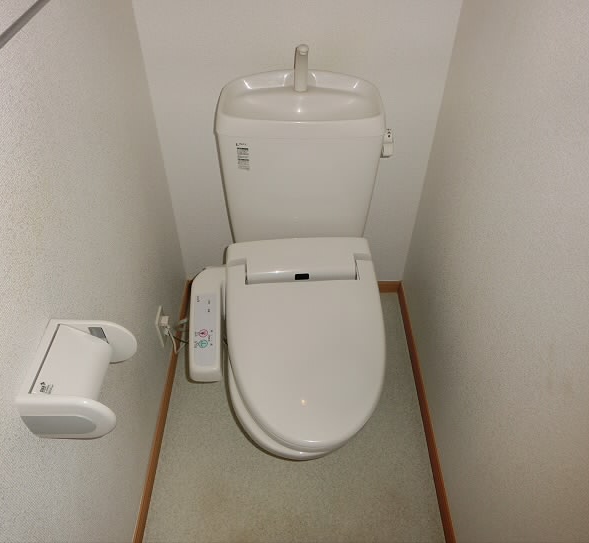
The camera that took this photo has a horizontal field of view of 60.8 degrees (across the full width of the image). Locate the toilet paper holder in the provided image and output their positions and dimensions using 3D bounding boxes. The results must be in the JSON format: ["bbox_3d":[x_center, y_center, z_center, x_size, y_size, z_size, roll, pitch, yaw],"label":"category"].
[{"bbox_3d":[-0.323,0.163,0.774,0.122,0.097,0.153,0,44,0],"label":"toilet paper holder"}]

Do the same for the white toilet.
[{"bbox_3d":[-0.002,0.025,1.248,0.490,0.950,0.805,0,44,0],"label":"white toilet"}]

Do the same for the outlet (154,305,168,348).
[{"bbox_3d":[-0.382,0.163,1.476,0.014,0.120,0.072,0,44,0],"label":"outlet"}]

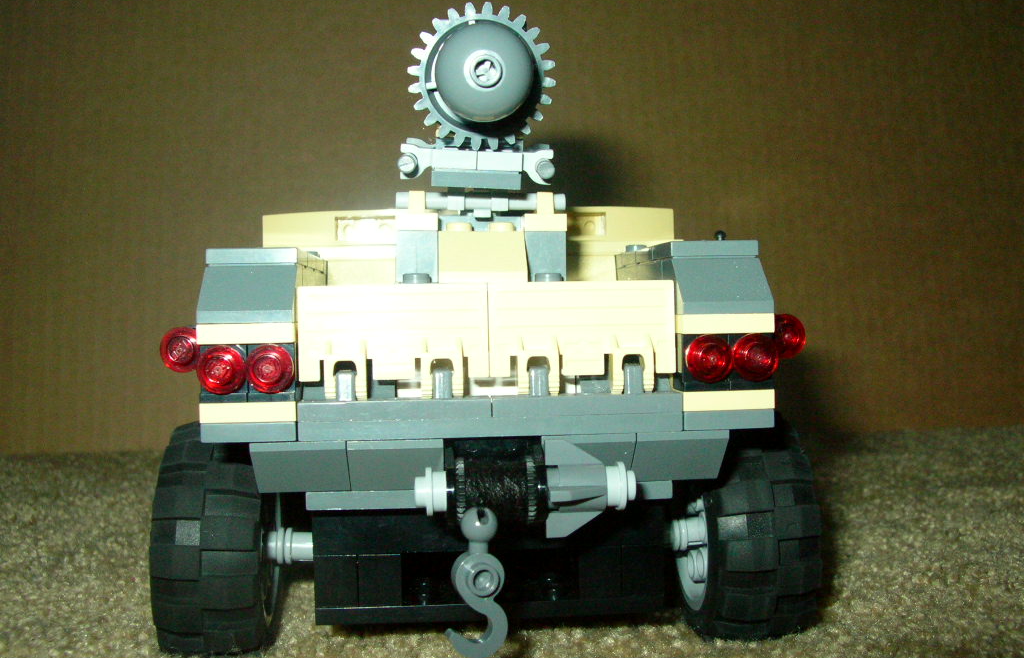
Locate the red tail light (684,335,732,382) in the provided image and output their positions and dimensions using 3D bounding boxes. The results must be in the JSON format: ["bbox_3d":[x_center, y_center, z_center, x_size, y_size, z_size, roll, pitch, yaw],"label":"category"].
[{"bbox_3d":[0.033,0.005,0.178,0.008,0.008,0.005,-1,2,-4],"label":"red tail light"}]

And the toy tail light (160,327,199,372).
[{"bbox_3d":[-0.058,0.004,0.188,0.008,0.008,0.005,-1,2,-4],"label":"toy tail light"}]

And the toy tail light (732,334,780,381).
[{"bbox_3d":[0.041,0.005,0.179,0.008,0.008,0.005,-1,2,-4],"label":"toy tail light"}]

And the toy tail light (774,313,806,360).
[{"bbox_3d":[0.050,0.001,0.195,0.008,0.008,0.005,-1,2,-4],"label":"toy tail light"}]

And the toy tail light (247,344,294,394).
[{"bbox_3d":[-0.039,0.006,0.173,0.008,0.008,0.005,-1,2,-4],"label":"toy tail light"}]

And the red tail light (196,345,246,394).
[{"bbox_3d":[-0.047,0.007,0.173,0.008,0.008,0.005,-1,2,-4],"label":"red tail light"}]

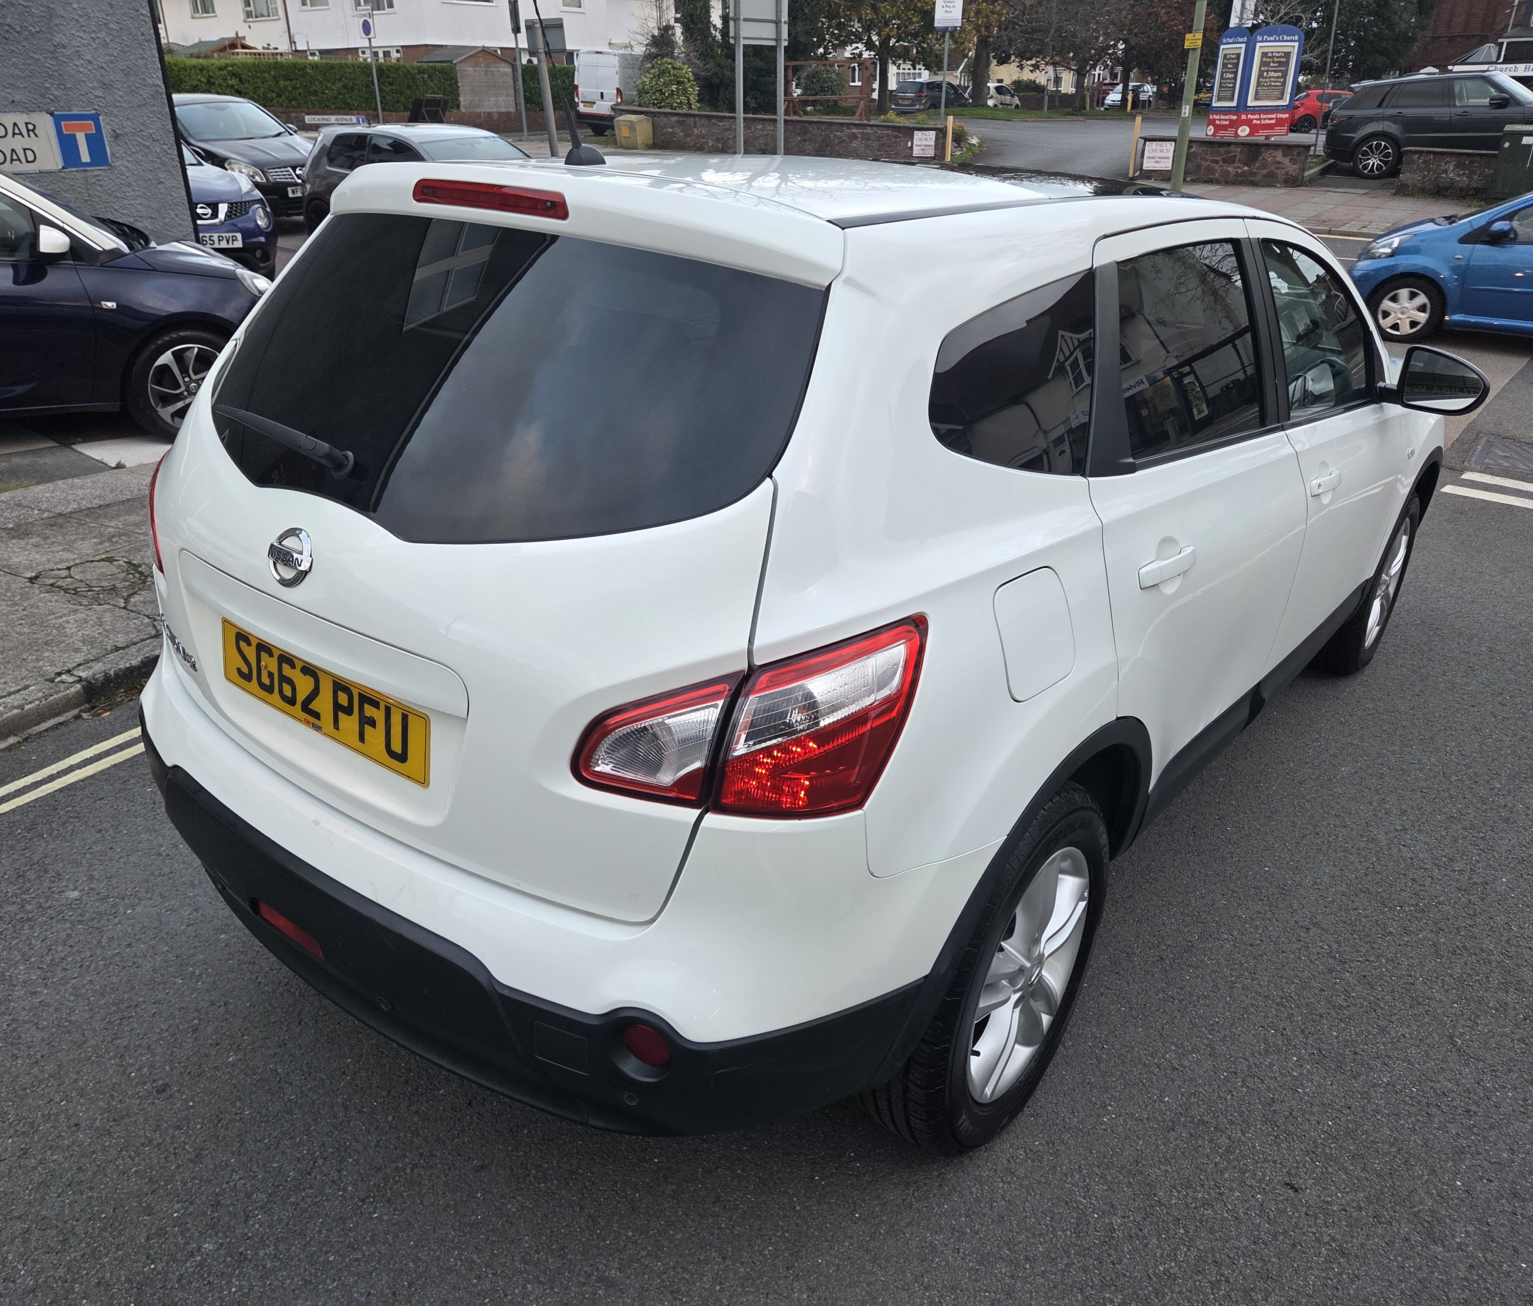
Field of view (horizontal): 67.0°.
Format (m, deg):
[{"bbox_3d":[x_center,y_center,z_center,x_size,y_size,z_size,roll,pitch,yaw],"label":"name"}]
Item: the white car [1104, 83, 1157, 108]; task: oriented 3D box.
[{"bbox_3d":[23.359,-35.673,74.191,4.200,1.530,1.750,-22,32,-39],"label":"white car"}]

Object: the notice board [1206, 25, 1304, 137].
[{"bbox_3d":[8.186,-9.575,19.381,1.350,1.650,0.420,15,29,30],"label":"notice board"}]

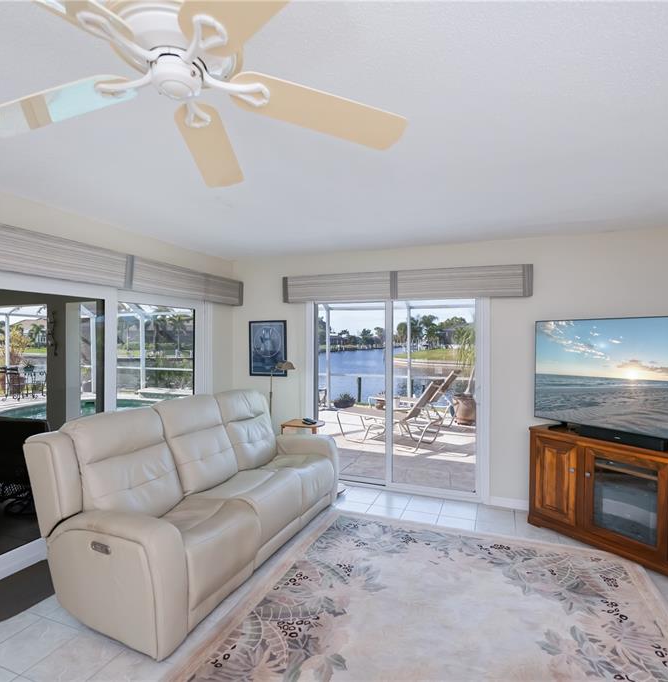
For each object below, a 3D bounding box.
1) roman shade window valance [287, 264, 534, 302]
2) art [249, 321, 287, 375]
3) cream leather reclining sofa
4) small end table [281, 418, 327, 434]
[{"bbox_3d":[0.616,-0.534,3.950,2.433,0.278,0.165,1,0,21],"label":"roman shade window valance"},{"bbox_3d":[-0.756,0.089,4.562,0.490,0.630,0.030,1,0,21],"label":"art"},{"bbox_3d":[-0.878,0.970,3.123,1.080,1.080,2.260,1,0,21],"label":"cream leather reclining sofa"},{"bbox_3d":[-0.318,1.189,4.171,0.400,0.640,0.380,1,0,21],"label":"small end table"}]

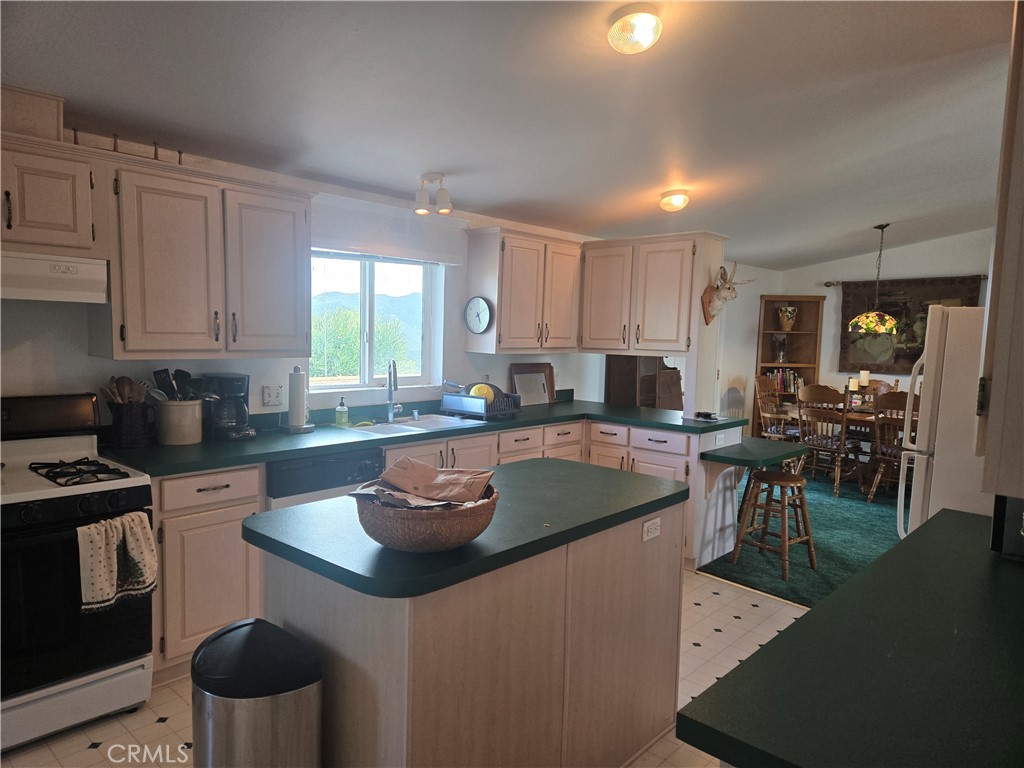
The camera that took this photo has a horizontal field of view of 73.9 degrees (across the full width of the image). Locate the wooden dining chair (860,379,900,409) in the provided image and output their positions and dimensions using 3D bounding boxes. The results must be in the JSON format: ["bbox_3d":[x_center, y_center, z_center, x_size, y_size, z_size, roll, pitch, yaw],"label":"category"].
[{"bbox_3d":[3.765,0.471,7.264,0.480,1.045,0.560,5,6,42],"label":"wooden dining chair"}]

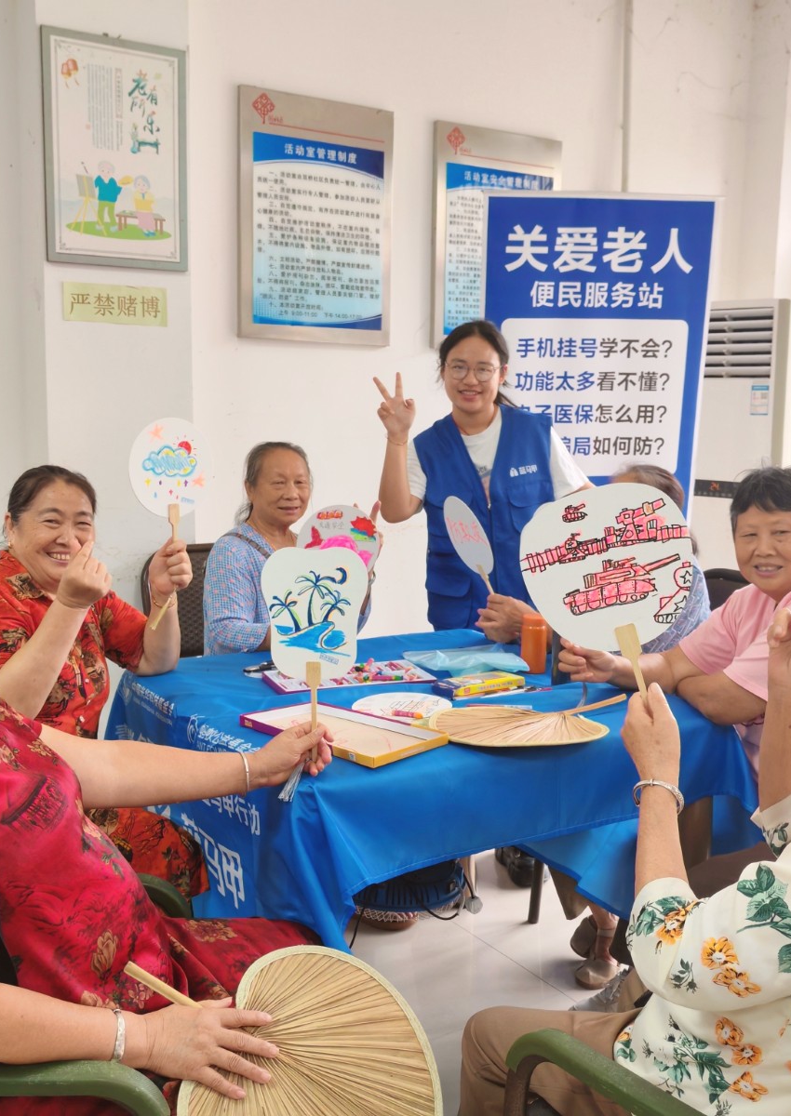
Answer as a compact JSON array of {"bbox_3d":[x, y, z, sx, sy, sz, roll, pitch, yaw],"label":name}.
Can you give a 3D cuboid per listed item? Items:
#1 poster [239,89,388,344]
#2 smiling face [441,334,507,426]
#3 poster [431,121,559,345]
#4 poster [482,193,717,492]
[{"bbox_3d":[-0.248,-1.083,3.747,0.555,0.755,0.030,-4,10,-32],"label":"poster"},{"bbox_3d":[0.208,-0.472,3.050,0.160,0.220,0.160,2,8,5],"label":"smiling face"},{"bbox_3d":[0.372,-1.121,4.135,0.555,0.755,0.030,-4,10,-32],"label":"poster"},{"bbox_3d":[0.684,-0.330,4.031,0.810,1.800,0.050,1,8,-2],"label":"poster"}]

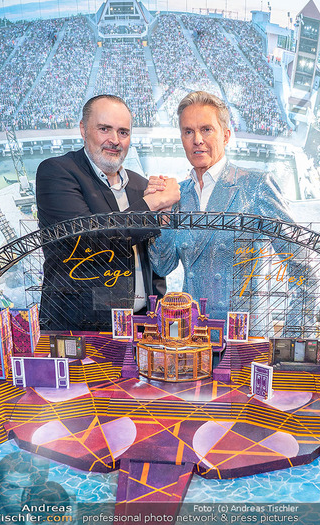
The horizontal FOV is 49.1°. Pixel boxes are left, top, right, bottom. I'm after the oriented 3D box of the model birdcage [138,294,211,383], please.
[{"bbox_3d":[0.048,0.213,1.060,0.212,0.218,0.165,1,12,9],"label":"model birdcage"}]

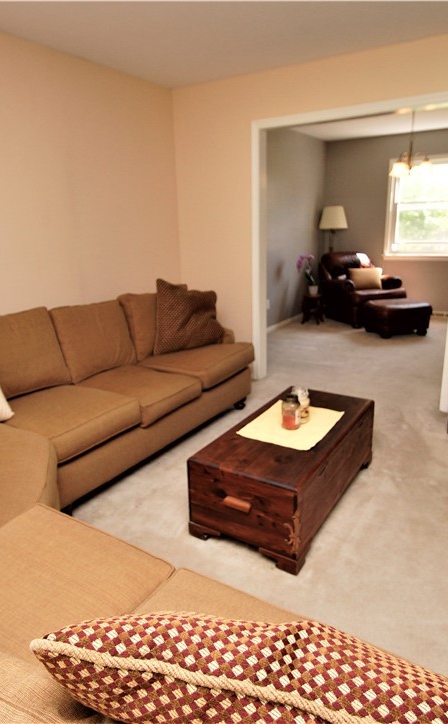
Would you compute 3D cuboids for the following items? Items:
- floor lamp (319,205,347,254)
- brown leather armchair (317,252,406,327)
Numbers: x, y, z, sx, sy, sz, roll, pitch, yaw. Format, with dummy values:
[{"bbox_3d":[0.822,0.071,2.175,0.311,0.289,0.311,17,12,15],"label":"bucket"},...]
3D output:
[{"bbox_3d":[1.571,-1.468,6.593,0.410,1.570,0.410,2,18,13],"label":"floor lamp"},{"bbox_3d":[1.980,-1.053,6.313,0.840,0.920,0.940,-7,18,-17],"label":"brown leather armchair"}]

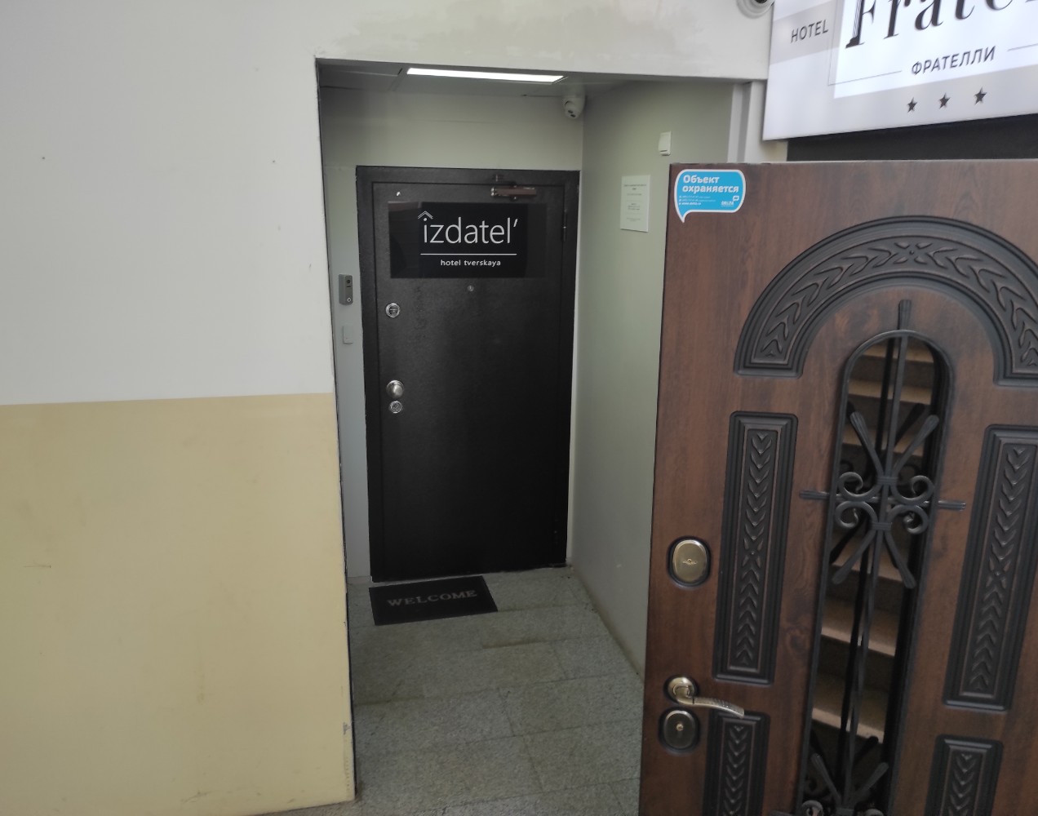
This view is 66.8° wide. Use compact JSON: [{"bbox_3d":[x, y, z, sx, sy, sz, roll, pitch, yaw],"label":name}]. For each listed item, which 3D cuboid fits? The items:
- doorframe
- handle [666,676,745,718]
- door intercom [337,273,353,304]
[{"bbox_3d":[-0.247,-0.127,4.034,1.071,2.103,0.100,-3,15,-13],"label":"doorframe"},{"bbox_3d":[0.371,0.581,1.565,0.146,0.055,0.058,3,16,11],"label":"handle"},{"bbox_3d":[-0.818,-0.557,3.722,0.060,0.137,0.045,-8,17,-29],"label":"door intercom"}]

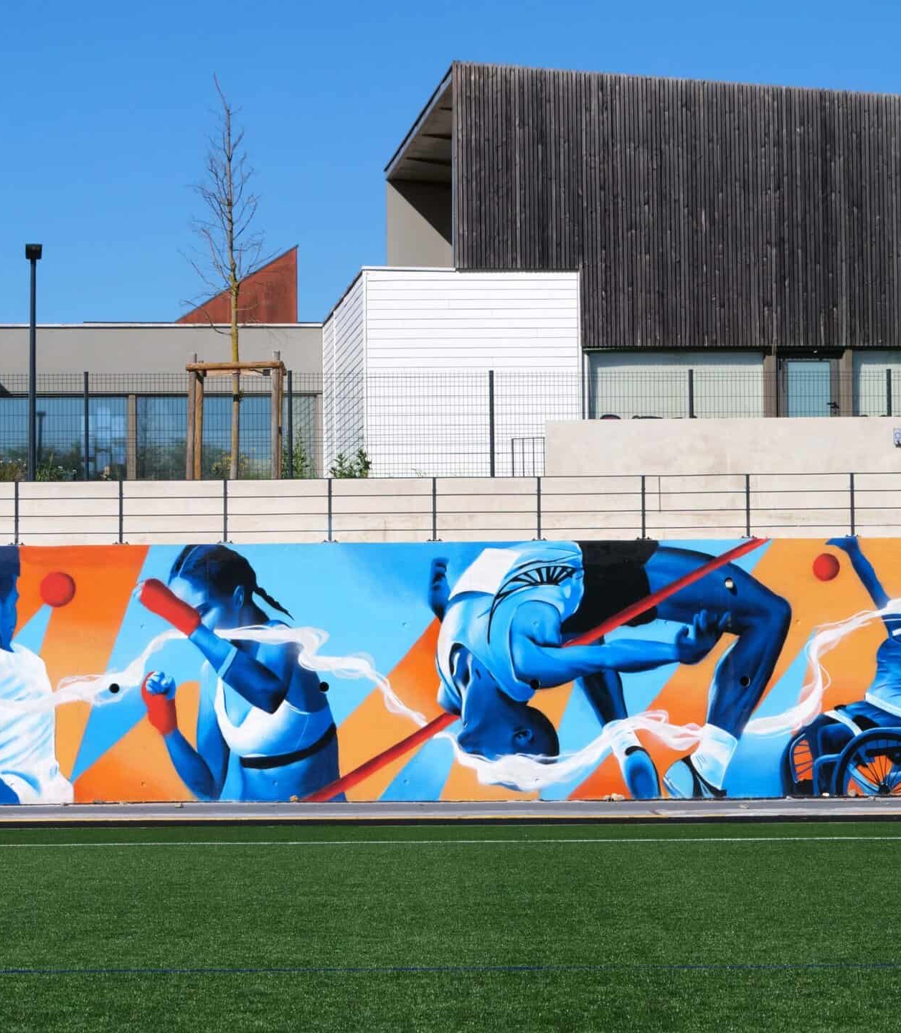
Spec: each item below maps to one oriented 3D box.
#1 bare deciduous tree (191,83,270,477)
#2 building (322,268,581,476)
[{"bbox_3d":[-2.667,-2.725,43.500,1.080,5.200,1.080,0,-3,-6],"label":"bare deciduous tree"},{"bbox_3d":[-0.048,-1.856,60.157,3.400,3.650,8.400,0,-3,-6],"label":"building"}]

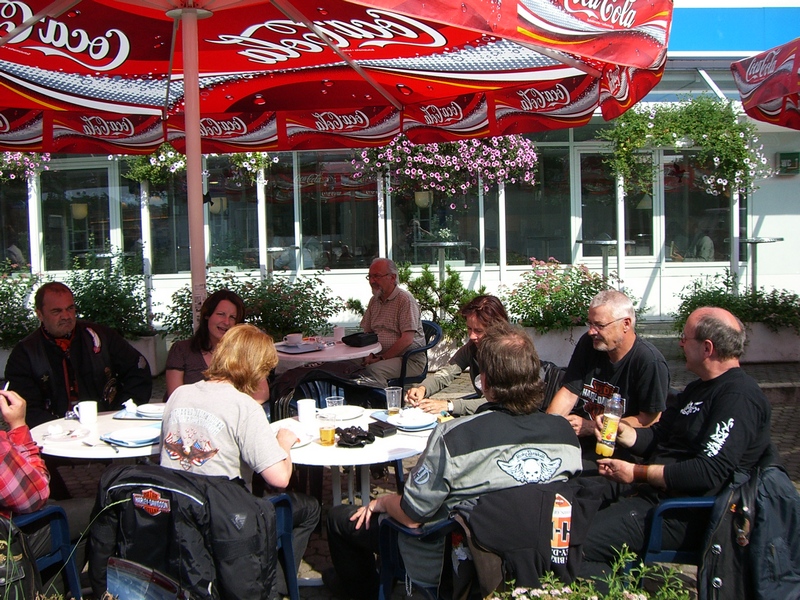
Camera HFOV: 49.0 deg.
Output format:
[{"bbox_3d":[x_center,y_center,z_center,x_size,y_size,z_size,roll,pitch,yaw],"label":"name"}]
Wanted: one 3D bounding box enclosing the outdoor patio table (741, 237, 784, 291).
[{"bbox_3d":[3.926,-0.138,9.741,0.660,1.060,0.660,-1,6,0],"label":"outdoor patio table"}]

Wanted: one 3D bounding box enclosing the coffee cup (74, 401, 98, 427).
[{"bbox_3d":[-1.418,0.515,3.961,0.103,0.094,0.080,-3,5,-20],"label":"coffee cup"}]

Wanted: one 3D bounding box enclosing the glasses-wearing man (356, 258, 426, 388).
[{"bbox_3d":[-0.100,0.387,5.864,0.560,1.310,0.850,4,8,44],"label":"glasses-wearing man"}]

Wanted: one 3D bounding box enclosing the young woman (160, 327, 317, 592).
[{"bbox_3d":[-0.568,0.700,3.382,0.500,1.220,0.800,0,5,19],"label":"young woman"}]

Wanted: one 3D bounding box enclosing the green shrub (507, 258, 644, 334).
[{"bbox_3d":[1.915,-0.038,9.636,1.550,0.820,0.800,-1,5,0],"label":"green shrub"}]

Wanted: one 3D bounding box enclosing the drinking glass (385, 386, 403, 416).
[{"bbox_3d":[-0.031,0.457,3.941,0.077,0.118,0.077,-1,5,0],"label":"drinking glass"}]

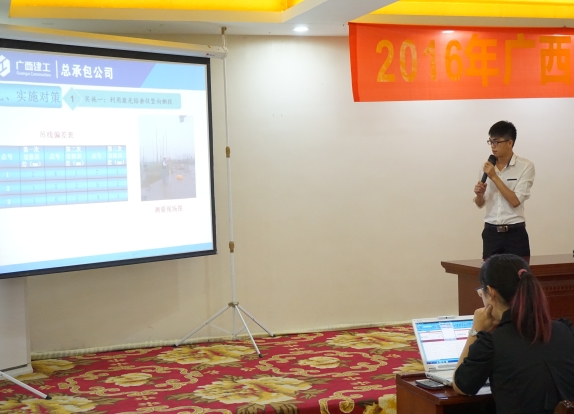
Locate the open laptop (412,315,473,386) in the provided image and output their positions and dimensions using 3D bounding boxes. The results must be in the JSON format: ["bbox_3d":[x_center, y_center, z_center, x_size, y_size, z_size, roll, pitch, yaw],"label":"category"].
[{"bbox_3d":[0.791,0.633,3.960,0.340,0.229,0.359,-3,3,-15],"label":"open laptop"}]

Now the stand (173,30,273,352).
[{"bbox_3d":[-0.457,-0.138,7.382,0.927,2.630,0.784,-3,3,-19],"label":"stand"}]

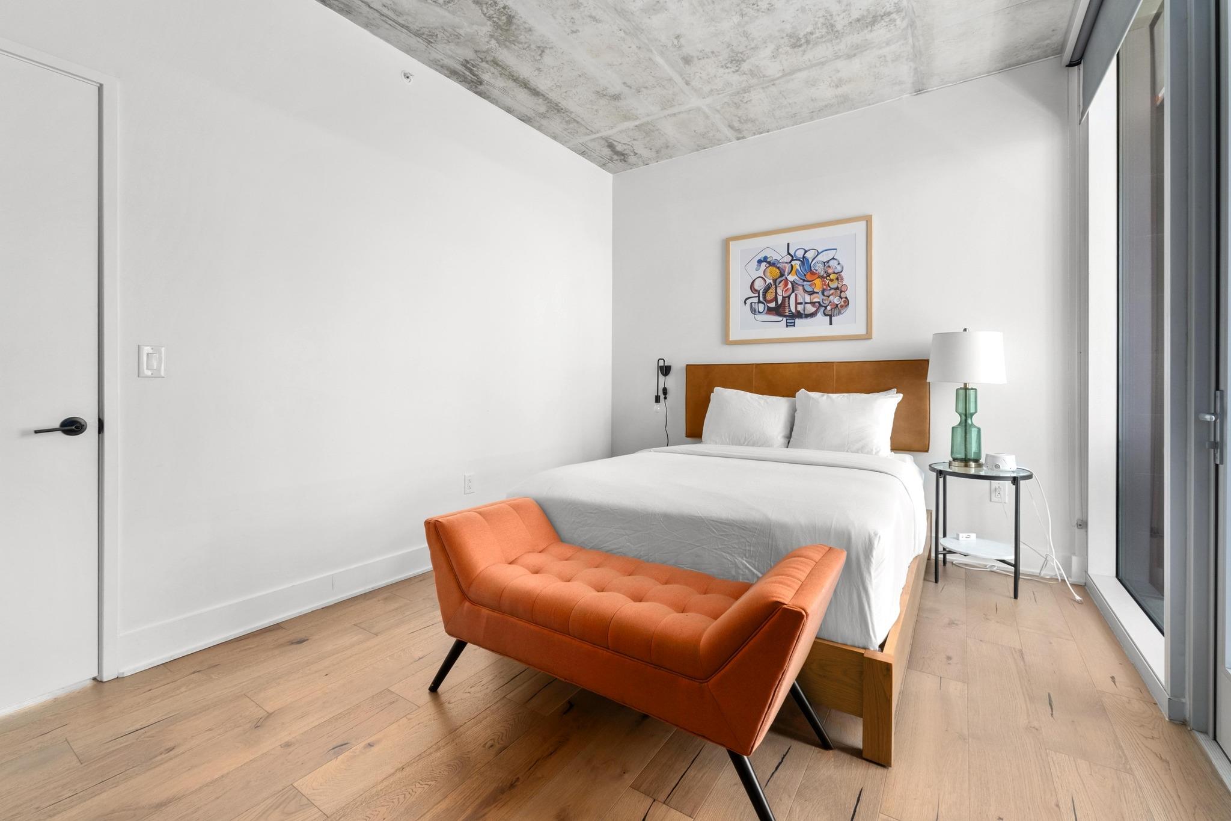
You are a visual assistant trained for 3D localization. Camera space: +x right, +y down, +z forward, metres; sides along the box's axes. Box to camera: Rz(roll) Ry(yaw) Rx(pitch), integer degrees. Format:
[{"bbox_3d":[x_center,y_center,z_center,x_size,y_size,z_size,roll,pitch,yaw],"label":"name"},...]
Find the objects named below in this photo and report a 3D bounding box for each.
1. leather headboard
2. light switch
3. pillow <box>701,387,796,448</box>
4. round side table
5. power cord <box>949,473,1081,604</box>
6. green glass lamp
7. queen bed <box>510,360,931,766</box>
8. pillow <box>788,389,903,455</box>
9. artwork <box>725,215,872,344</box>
[{"bbox_3d":[1.238,-0.055,3.609,1.660,0.575,0.060,1,2,34],"label":"leather headboard"},{"bbox_3d":[-1.776,-0.188,1.970,0.012,0.124,0.079,1,2,34],"label":"light switch"},{"bbox_3d":[0.919,0.056,3.583,0.640,0.430,0.190,1,-9,34],"label":"pillow"},{"bbox_3d":[1.987,0.629,2.810,0.466,0.616,0.466,1,2,34],"label":"round side table"},{"bbox_3d":[2.176,0.639,2.812,0.540,0.600,0.300,1,2,34],"label":"power cord"},{"bbox_3d":[2.010,-0.076,2.940,0.370,0.780,0.370,1,2,34],"label":"green glass lamp"},{"bbox_3d":[0.680,0.320,2.784,1.660,1.237,2.090,1,2,34],"label":"queen bed"},{"bbox_3d":[1.427,0.080,3.226,0.640,0.430,0.190,1,-9,34],"label":"pillow"},{"bbox_3d":[1.257,-0.885,3.619,1.000,0.810,0.035,1,2,34],"label":"artwork"}]

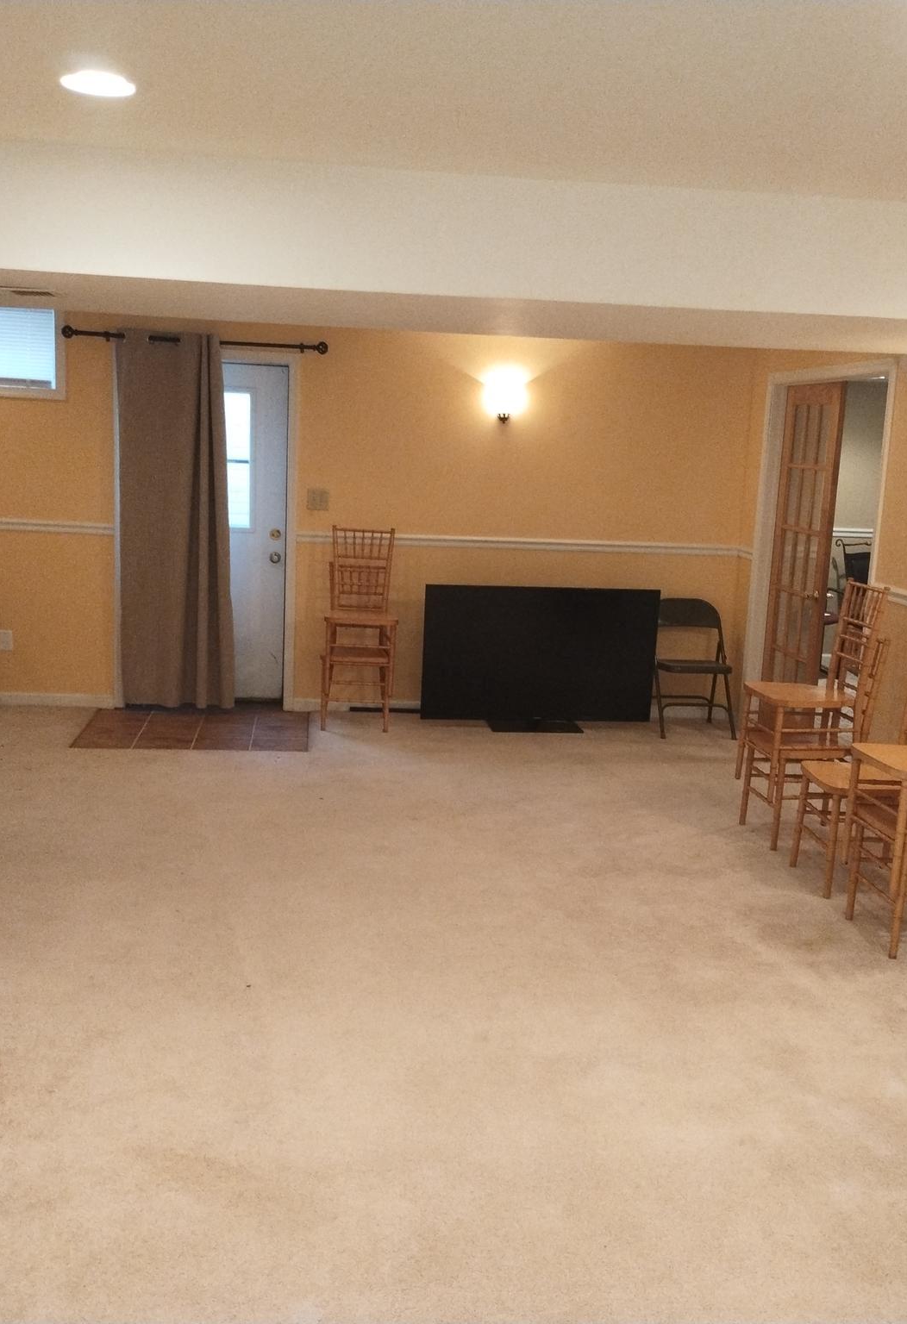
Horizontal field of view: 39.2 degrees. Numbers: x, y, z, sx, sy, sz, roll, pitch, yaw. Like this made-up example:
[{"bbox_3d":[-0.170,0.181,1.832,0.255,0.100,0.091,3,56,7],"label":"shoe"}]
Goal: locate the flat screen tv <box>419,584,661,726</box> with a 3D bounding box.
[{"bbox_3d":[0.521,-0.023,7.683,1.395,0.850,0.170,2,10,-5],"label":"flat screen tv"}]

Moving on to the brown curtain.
[{"bbox_3d":[-1.613,-0.791,7.413,0.690,2.160,0.120,1,10,-7],"label":"brown curtain"}]

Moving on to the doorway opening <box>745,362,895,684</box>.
[{"bbox_3d":[1.912,-0.464,6.731,0.130,2.120,1.670,1,10,-7],"label":"doorway opening"}]

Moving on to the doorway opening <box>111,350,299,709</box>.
[{"bbox_3d":[-1.468,-0.762,7.546,1.080,2.130,0.130,1,10,-7],"label":"doorway opening"}]

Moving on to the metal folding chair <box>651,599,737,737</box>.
[{"bbox_3d":[1.441,0.029,7.624,0.460,0.790,0.480,1,10,-7],"label":"metal folding chair"}]

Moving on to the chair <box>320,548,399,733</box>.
[{"bbox_3d":[-0.565,-0.082,7.383,0.410,0.920,0.470,1,10,-7],"label":"chair"}]

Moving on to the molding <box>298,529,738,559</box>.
[{"bbox_3d":[0.443,-0.717,7.837,2.810,0.065,0.030,2,10,-5],"label":"molding"}]

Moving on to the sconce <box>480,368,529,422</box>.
[{"bbox_3d":[0.293,-1.525,7.499,0.265,0.260,0.150,1,10,-7],"label":"sconce"}]

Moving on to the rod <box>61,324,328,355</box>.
[{"bbox_3d":[-1.485,-1.871,7.433,1.510,0.080,0.100,2,10,-5],"label":"rod"}]

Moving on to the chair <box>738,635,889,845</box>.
[{"bbox_3d":[1.575,0.341,5.626,0.440,0.925,0.410,2,10,-5],"label":"chair"}]

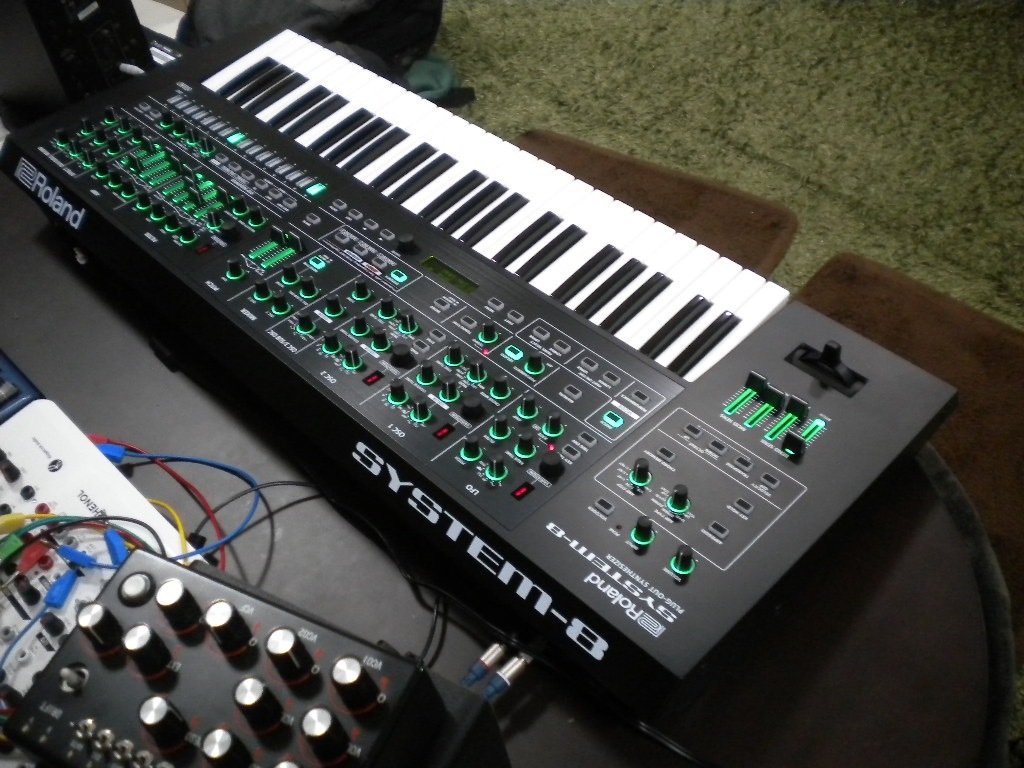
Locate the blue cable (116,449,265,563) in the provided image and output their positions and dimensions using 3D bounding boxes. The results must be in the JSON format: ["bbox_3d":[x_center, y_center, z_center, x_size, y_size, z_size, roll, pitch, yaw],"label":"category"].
[{"bbox_3d":[-0.245,0.073,0.794,0.082,0.034,0.149,-31,53,-15],"label":"blue cable"}]

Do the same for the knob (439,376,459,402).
[{"bbox_3d":[-0.048,0.003,0.785,0.015,0.017,0.015,-1,45,1],"label":"knob"}]

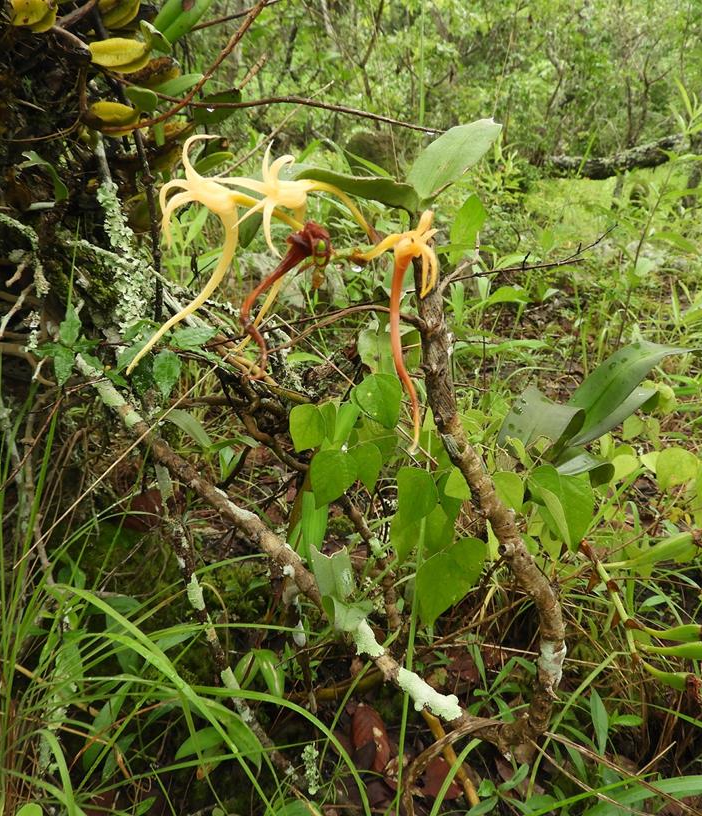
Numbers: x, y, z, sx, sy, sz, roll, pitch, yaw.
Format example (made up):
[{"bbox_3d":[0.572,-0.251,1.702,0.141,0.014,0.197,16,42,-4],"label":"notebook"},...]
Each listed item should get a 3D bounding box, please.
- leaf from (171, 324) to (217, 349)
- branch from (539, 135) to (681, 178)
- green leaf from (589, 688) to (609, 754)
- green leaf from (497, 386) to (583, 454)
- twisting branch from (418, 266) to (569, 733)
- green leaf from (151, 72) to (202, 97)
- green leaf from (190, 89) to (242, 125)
[{"bbox_3d":[-0.133,-0.061,0.640,0.039,0.020,0.024,0,21,0],"label":"leaf"},{"bbox_3d":[1.456,-1.400,4.200,0.770,0.230,0.270,0,21,0],"label":"branch"},{"bbox_3d":[0.233,0.295,0.710,0.017,0.062,0.017,0,21,0],"label":"green leaf"},{"bbox_3d":[0.183,0.010,0.730,0.080,0.060,0.045,0,21,0],"label":"green leaf"},{"bbox_3d":[0.119,0.105,0.655,0.140,0.445,0.080,0,21,0],"label":"twisting branch"},{"bbox_3d":[-0.146,-0.270,0.630,0.045,0.021,0.022,0,21,0],"label":"green leaf"},{"bbox_3d":[-0.113,-0.252,0.630,0.043,0.030,0.022,0,21,0],"label":"green leaf"}]

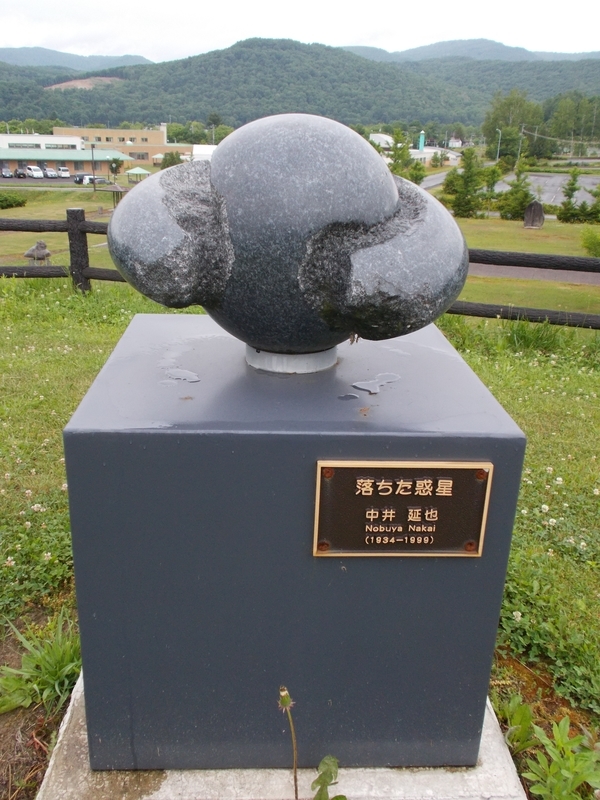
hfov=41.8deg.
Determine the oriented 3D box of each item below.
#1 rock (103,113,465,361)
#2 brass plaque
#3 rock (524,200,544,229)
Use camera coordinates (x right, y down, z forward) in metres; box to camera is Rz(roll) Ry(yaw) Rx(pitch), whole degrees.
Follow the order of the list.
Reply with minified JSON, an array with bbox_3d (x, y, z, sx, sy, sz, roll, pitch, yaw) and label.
[{"bbox_3d":[-0.024,-0.360,1.700,0.804,0.500,0.541,6,21,11],"label":"rock"},{"bbox_3d":[0.190,0.208,1.458,0.321,0.196,0.014,1,20,-3],"label":"brass plaque"},{"bbox_3d":[18.494,-14.658,61.956,1.539,2.079,0.800,8,21,15],"label":"rock"}]

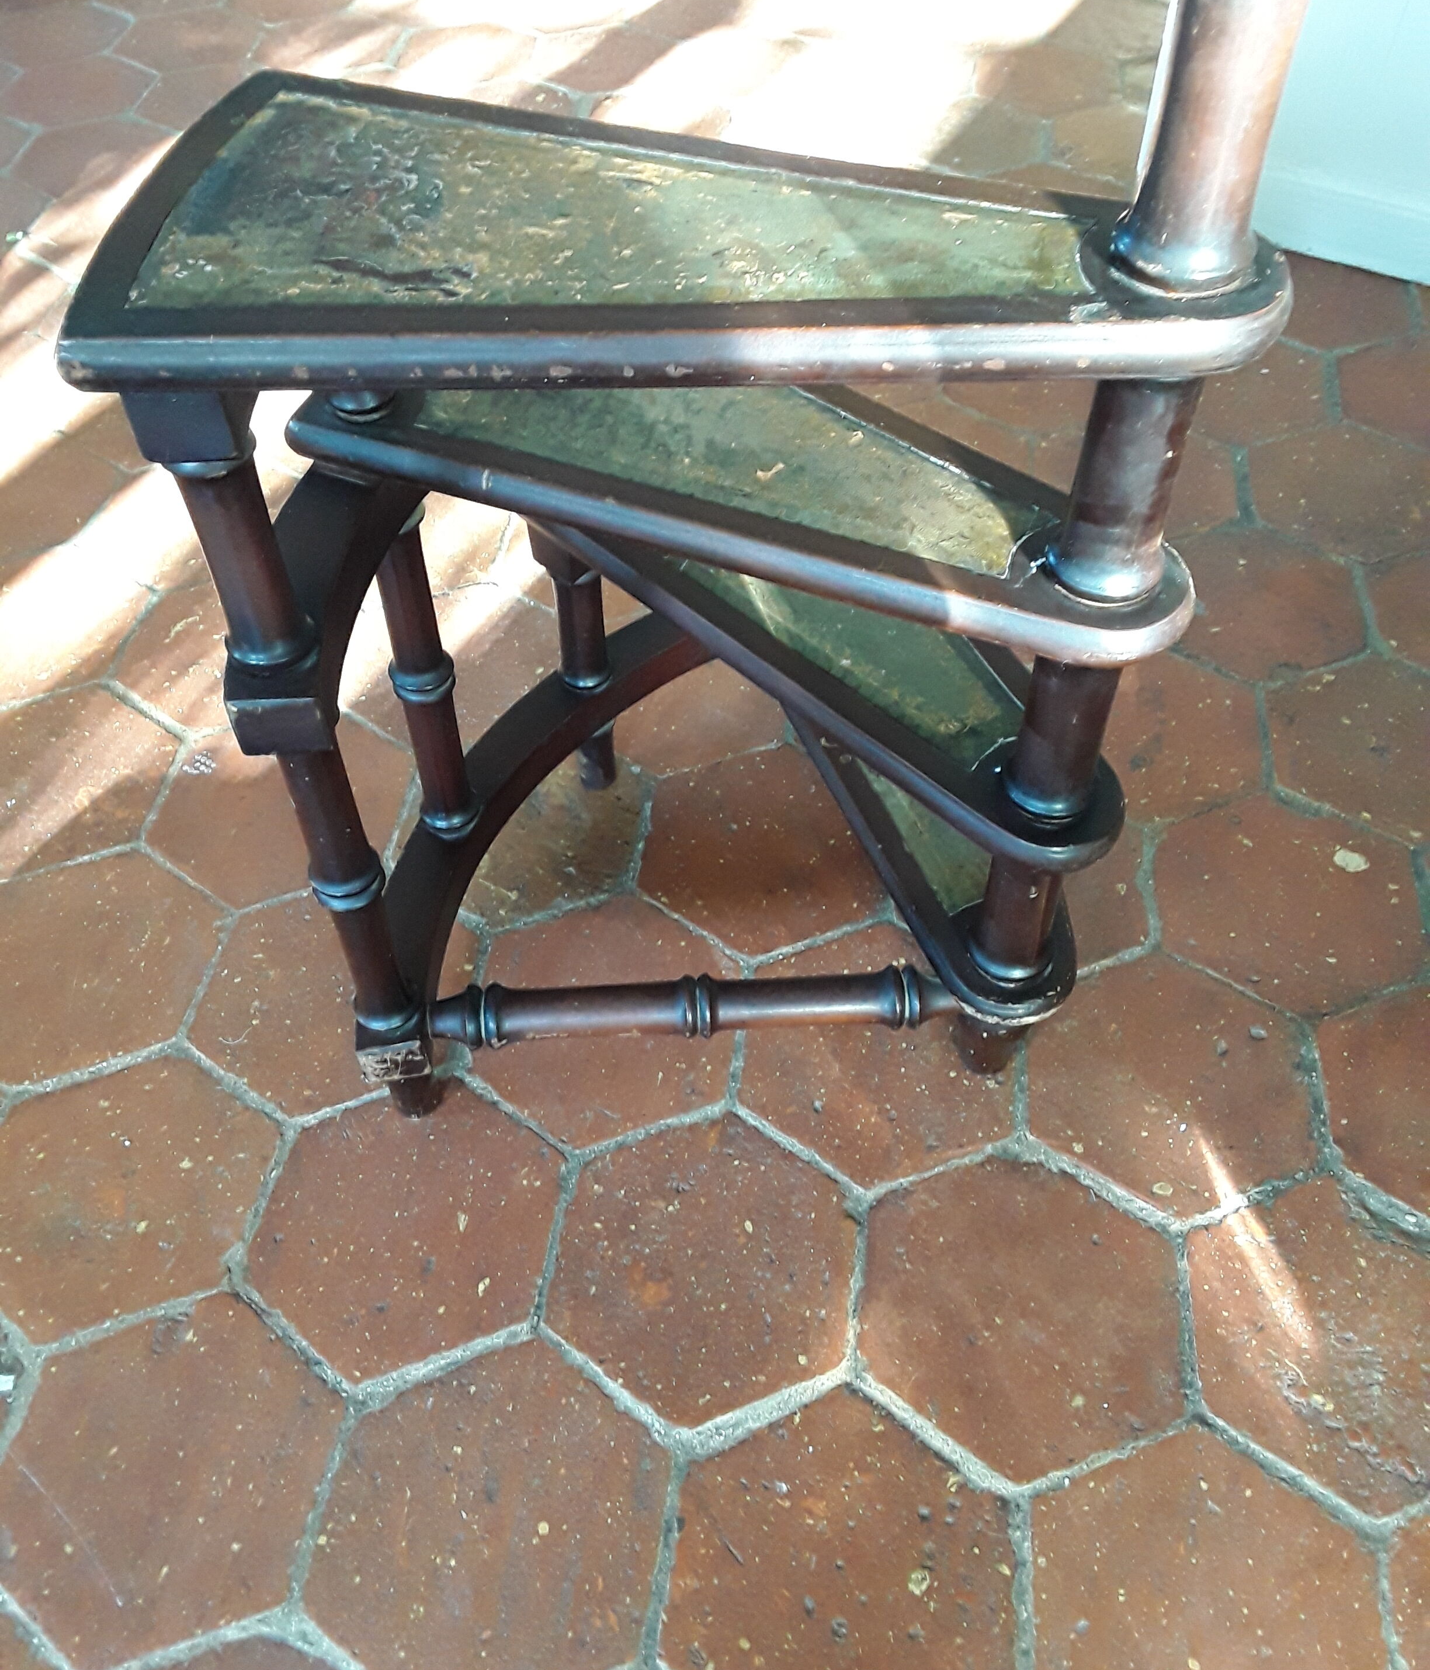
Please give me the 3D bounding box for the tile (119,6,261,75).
[{"bbox_3d":[-0.658,-0.991,1.868,0.160,0.015,0.185,6,51,6],"label":"tile"}]

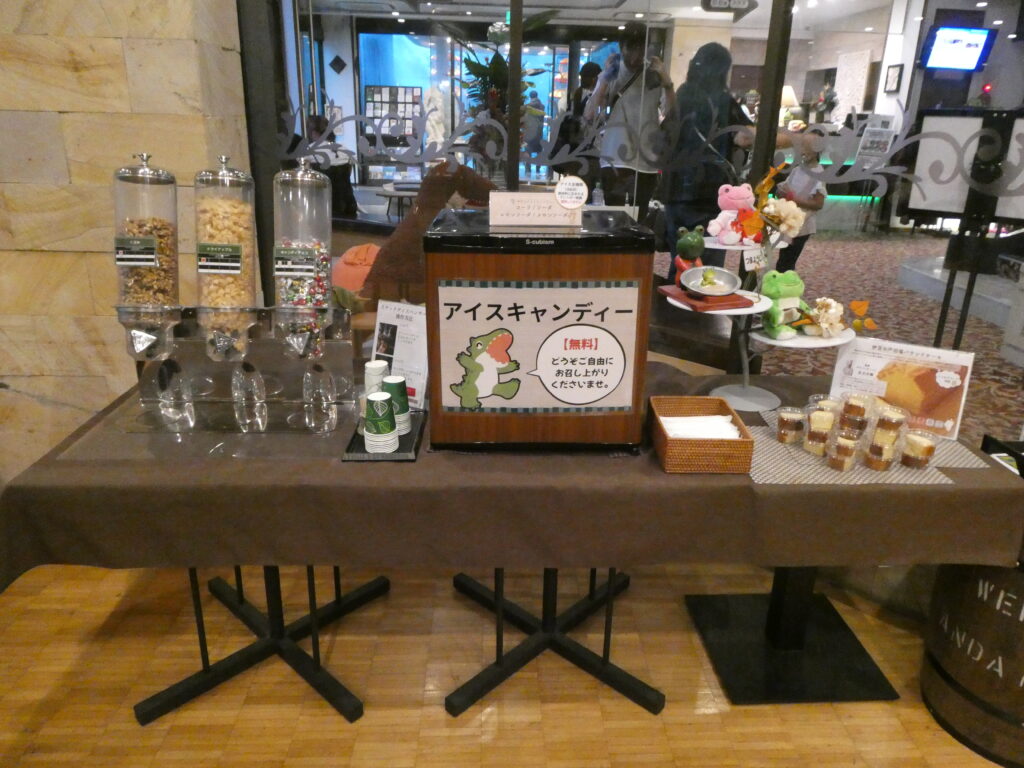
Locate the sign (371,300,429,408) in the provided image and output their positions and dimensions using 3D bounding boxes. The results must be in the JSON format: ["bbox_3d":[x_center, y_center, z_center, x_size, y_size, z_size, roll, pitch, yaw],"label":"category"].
[{"bbox_3d":[-0.288,-0.077,1.840,0.183,0.258,0.015,12,7,28],"label":"sign"}]

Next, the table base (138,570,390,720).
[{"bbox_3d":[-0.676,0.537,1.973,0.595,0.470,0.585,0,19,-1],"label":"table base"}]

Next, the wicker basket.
[{"bbox_3d":[0.418,0.112,1.613,0.184,0.078,0.257,0,19,1],"label":"wicker basket"}]

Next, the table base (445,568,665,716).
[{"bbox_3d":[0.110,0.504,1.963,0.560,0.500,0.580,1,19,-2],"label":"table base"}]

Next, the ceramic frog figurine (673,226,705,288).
[{"bbox_3d":[0.452,-0.306,1.805,0.074,0.156,0.074,-5,20,-17],"label":"ceramic frog figurine"}]

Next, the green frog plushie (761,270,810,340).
[{"bbox_3d":[0.680,-0.195,1.762,0.112,0.156,0.115,-4,20,-16],"label":"green frog plushie"}]

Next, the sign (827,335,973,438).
[{"bbox_3d":[0.957,-0.001,1.770,0.300,0.212,0.030,13,0,33],"label":"sign"}]

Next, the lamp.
[{"bbox_3d":[3.170,-3.216,8.200,0.340,0.500,0.340,1,19,0],"label":"lamp"}]

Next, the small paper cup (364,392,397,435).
[{"bbox_3d":[-0.295,0.064,1.585,0.073,0.077,0.073,0,19,0],"label":"small paper cup"}]

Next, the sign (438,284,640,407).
[{"bbox_3d":[0.056,-0.076,1.536,0.420,0.296,0.010,2,19,1],"label":"sign"}]

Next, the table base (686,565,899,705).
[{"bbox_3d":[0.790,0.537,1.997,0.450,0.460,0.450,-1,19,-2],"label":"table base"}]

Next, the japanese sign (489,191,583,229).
[{"bbox_3d":[0.053,-0.386,1.573,0.203,0.076,0.025,0,8,0],"label":"japanese sign"}]

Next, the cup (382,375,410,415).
[{"bbox_3d":[-0.277,0.025,1.679,0.072,0.077,0.072,0,19,0],"label":"cup"}]

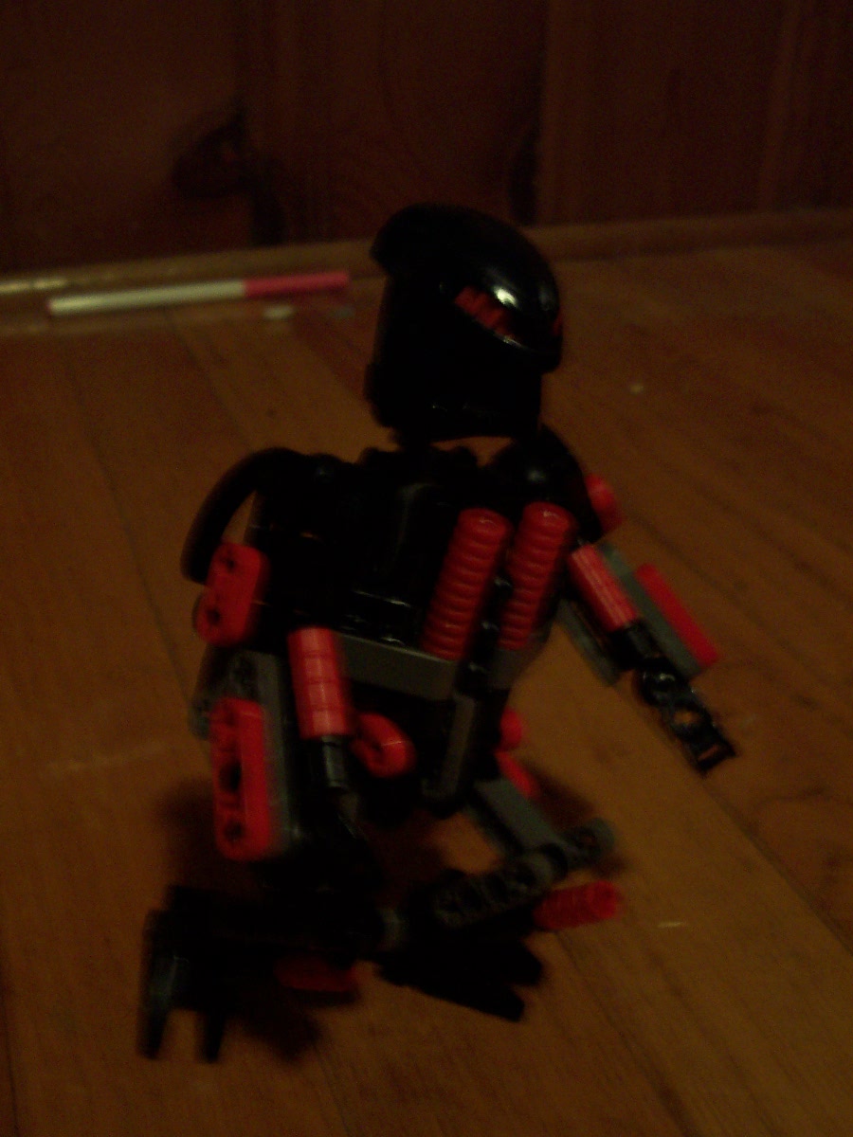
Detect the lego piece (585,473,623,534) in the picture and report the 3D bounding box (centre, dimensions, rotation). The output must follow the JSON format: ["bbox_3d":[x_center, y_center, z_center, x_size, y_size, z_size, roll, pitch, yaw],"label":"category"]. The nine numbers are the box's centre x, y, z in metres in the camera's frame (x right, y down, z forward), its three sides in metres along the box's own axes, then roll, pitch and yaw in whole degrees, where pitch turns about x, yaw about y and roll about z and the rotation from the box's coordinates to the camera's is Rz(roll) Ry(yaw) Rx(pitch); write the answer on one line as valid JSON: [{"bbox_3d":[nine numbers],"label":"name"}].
[{"bbox_3d":[0.030,-0.011,0.213,0.007,0.013,0.007,-33,12,-6],"label":"lego piece"}]

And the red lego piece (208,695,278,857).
[{"bbox_3d":[-0.027,0.031,0.178,0.004,0.024,0.008,3,-13,-34],"label":"red lego piece"}]

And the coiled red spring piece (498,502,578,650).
[{"bbox_3d":[0.017,0.002,0.197,0.007,0.024,0.007,3,31,-16],"label":"coiled red spring piece"}]

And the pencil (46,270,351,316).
[{"bbox_3d":[-0.112,-0.138,0.607,0.148,0.009,0.009,-8,31,-12],"label":"pencil"}]

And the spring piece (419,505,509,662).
[{"bbox_3d":[0.005,0.003,0.183,0.007,0.024,0.007,8,28,-15],"label":"spring piece"}]

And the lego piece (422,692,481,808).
[{"bbox_3d":[0.004,0.027,0.181,0.006,0.015,0.006,17,12,16],"label":"lego piece"}]

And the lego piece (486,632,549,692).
[{"bbox_3d":[0.014,0.013,0.190,0.007,0.007,0.013,17,21,12],"label":"lego piece"}]

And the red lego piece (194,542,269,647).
[{"bbox_3d":[-0.028,0.004,0.176,0.007,0.016,0.005,11,-8,44],"label":"red lego piece"}]

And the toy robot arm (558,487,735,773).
[{"bbox_3d":[0.039,0.011,0.217,0.019,0.051,0.015,-33,12,-6],"label":"toy robot arm"}]

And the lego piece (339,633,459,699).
[{"bbox_3d":[-0.005,0.014,0.181,0.021,0.007,0.007,17,21,12],"label":"lego piece"}]

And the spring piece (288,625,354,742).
[{"bbox_3d":[-0.015,0.017,0.176,0.008,0.016,0.008,-7,2,0],"label":"spring piece"}]

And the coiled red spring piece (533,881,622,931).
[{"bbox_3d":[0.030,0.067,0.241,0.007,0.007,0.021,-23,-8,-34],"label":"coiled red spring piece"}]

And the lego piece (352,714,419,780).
[{"bbox_3d":[-0.007,0.028,0.190,0.011,0.007,0.005,51,36,15],"label":"lego piece"}]

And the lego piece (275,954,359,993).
[{"bbox_3d":[-0.017,0.063,0.189,0.013,0.006,0.006,3,27,5],"label":"lego piece"}]

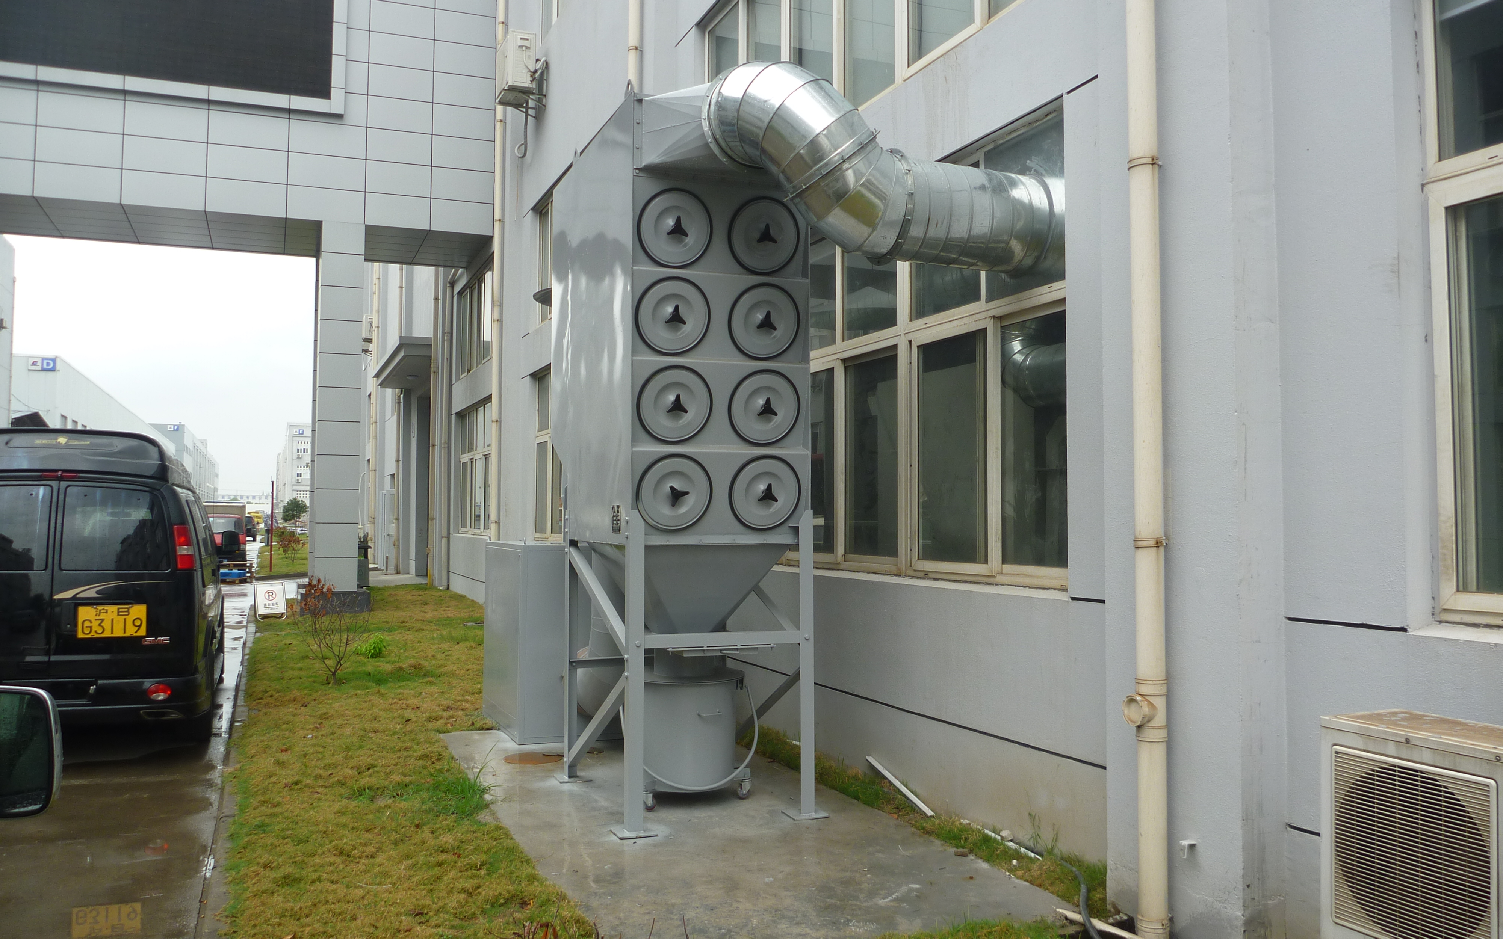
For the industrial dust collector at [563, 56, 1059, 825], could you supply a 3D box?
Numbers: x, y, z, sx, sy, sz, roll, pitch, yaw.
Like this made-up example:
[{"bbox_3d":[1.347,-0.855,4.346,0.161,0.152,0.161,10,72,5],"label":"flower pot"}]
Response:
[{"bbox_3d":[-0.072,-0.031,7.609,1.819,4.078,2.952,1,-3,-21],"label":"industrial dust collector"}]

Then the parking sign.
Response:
[{"bbox_3d":[-8.063,2.189,20.370,0.480,0.630,0.360,2,-3,-30],"label":"parking sign"}]

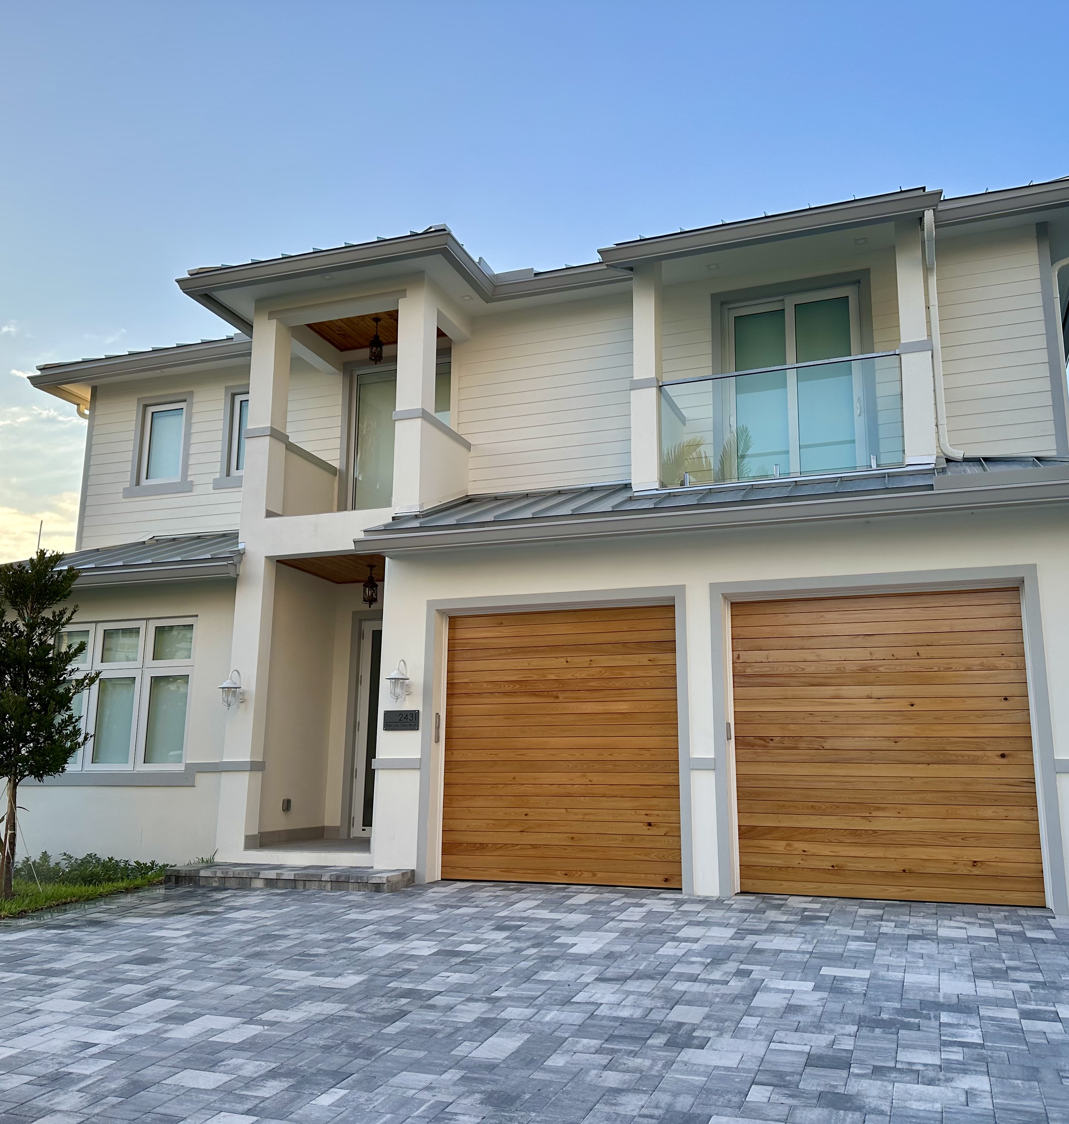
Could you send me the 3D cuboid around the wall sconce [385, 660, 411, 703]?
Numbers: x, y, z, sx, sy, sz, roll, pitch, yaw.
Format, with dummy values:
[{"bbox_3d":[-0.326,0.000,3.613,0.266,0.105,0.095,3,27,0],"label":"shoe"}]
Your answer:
[{"bbox_3d":[-1.330,1.197,10.479,0.243,0.442,0.361,-4,-13,21],"label":"wall sconce"}]

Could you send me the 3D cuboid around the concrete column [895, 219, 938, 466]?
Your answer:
[{"bbox_3d":[3.622,-2.050,9.888,0.259,2.466,0.313,-4,-13,21],"label":"concrete column"}]

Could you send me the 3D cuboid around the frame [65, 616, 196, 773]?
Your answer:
[{"bbox_3d":[-5.089,1.619,12.657,2.261,1.807,0.114,-4,-13,21],"label":"frame"}]

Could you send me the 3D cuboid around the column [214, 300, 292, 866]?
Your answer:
[{"bbox_3d":[-3.220,0.054,12.062,0.380,6.588,0.323,-4,-13,21],"label":"column"}]

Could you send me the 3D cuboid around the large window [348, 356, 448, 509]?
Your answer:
[{"bbox_3d":[-1.697,-1.412,13.426,1.615,2.432,0.114,-4,-13,21],"label":"large window"}]

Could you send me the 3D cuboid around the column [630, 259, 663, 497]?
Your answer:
[{"bbox_3d":[1.178,-1.865,10.803,0.270,2.494,0.313,-4,-13,21],"label":"column"}]

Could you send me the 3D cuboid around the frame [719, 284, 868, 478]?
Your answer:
[{"bbox_3d":[2.814,-1.804,11.363,1.492,2.441,0.133,-4,-13,21],"label":"frame"}]

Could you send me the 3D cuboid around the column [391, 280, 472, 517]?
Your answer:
[{"bbox_3d":[-1.173,-1.795,12.171,0.351,2.859,1.216,-4,-13,21],"label":"column"}]

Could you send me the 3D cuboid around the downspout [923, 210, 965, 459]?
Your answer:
[{"bbox_3d":[3.751,-2.071,9.535,0.200,2.309,0.532,-4,-13,21],"label":"downspout"}]

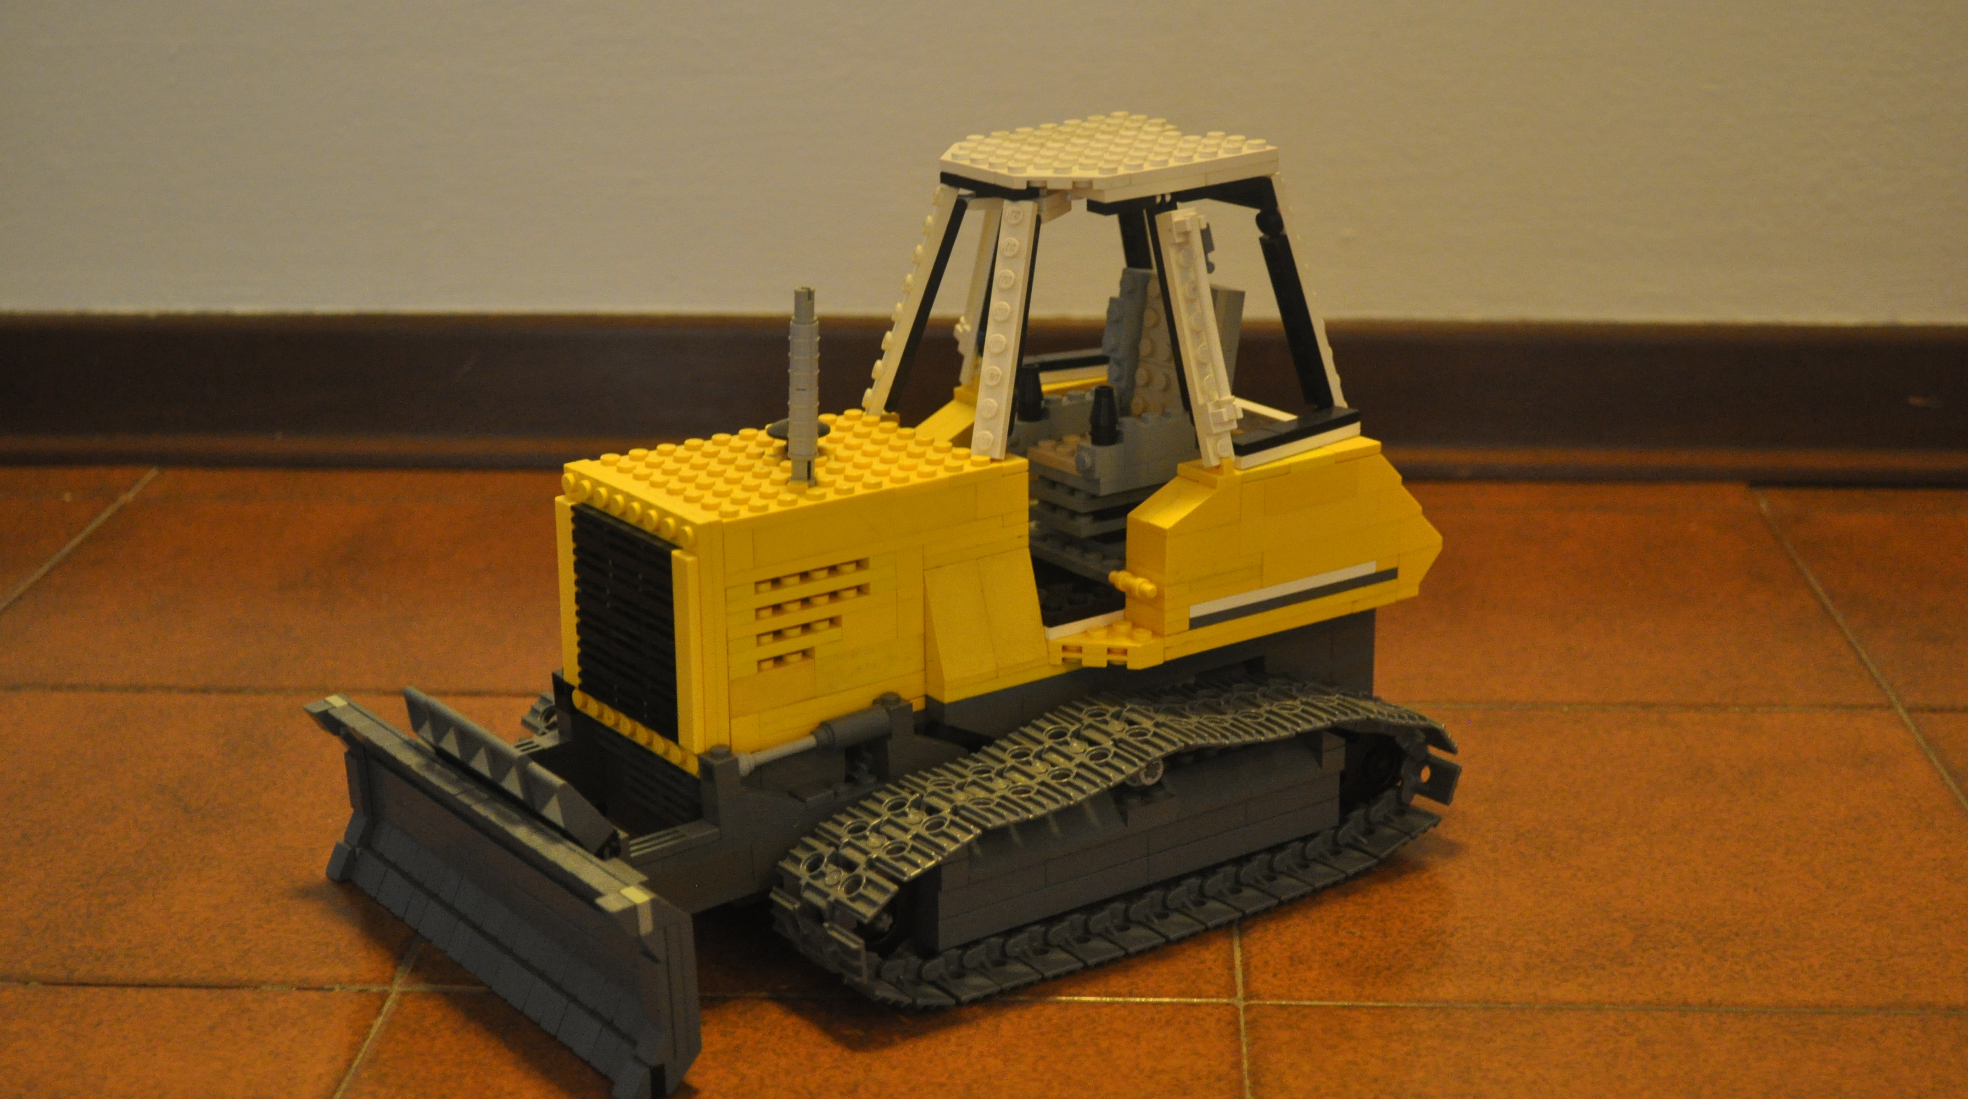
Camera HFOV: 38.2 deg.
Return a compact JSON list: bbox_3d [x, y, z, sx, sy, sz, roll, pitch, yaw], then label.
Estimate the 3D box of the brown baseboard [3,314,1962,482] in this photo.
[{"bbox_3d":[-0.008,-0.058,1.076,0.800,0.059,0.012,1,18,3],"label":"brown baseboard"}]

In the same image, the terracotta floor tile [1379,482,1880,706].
[{"bbox_3d":[0.177,0.019,0.945,0.198,0.010,0.208,0,18,3],"label":"terracotta floor tile"}]

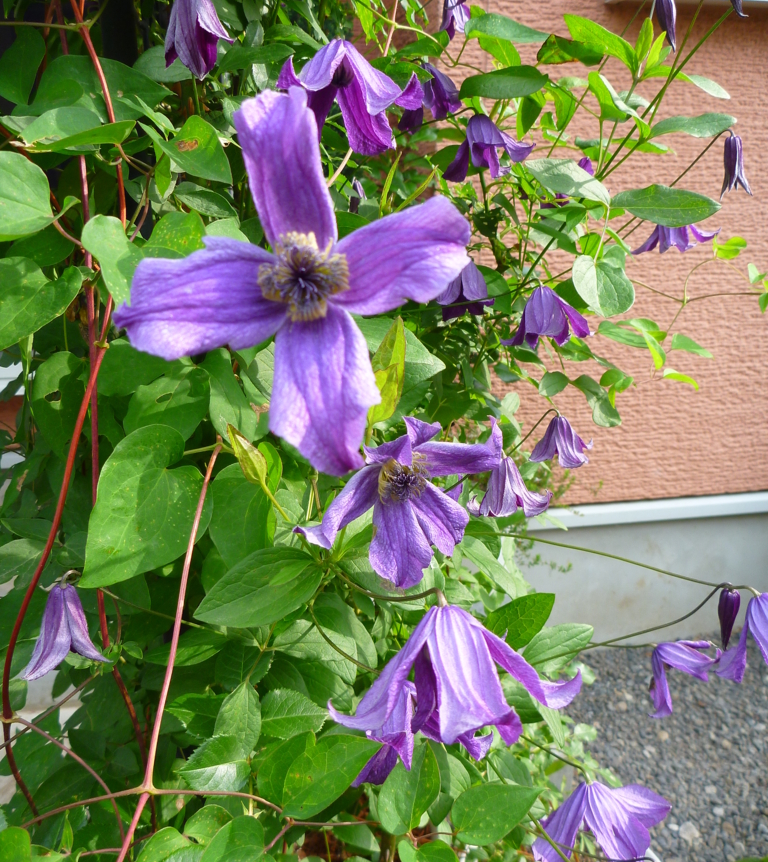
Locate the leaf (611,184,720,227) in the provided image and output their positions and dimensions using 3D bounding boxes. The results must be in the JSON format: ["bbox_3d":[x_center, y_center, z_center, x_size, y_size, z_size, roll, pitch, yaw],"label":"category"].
[{"bbox_3d":[0.207,-0.166,0.610,0.081,0.042,0.012,-6,-29,13],"label":"leaf"}]

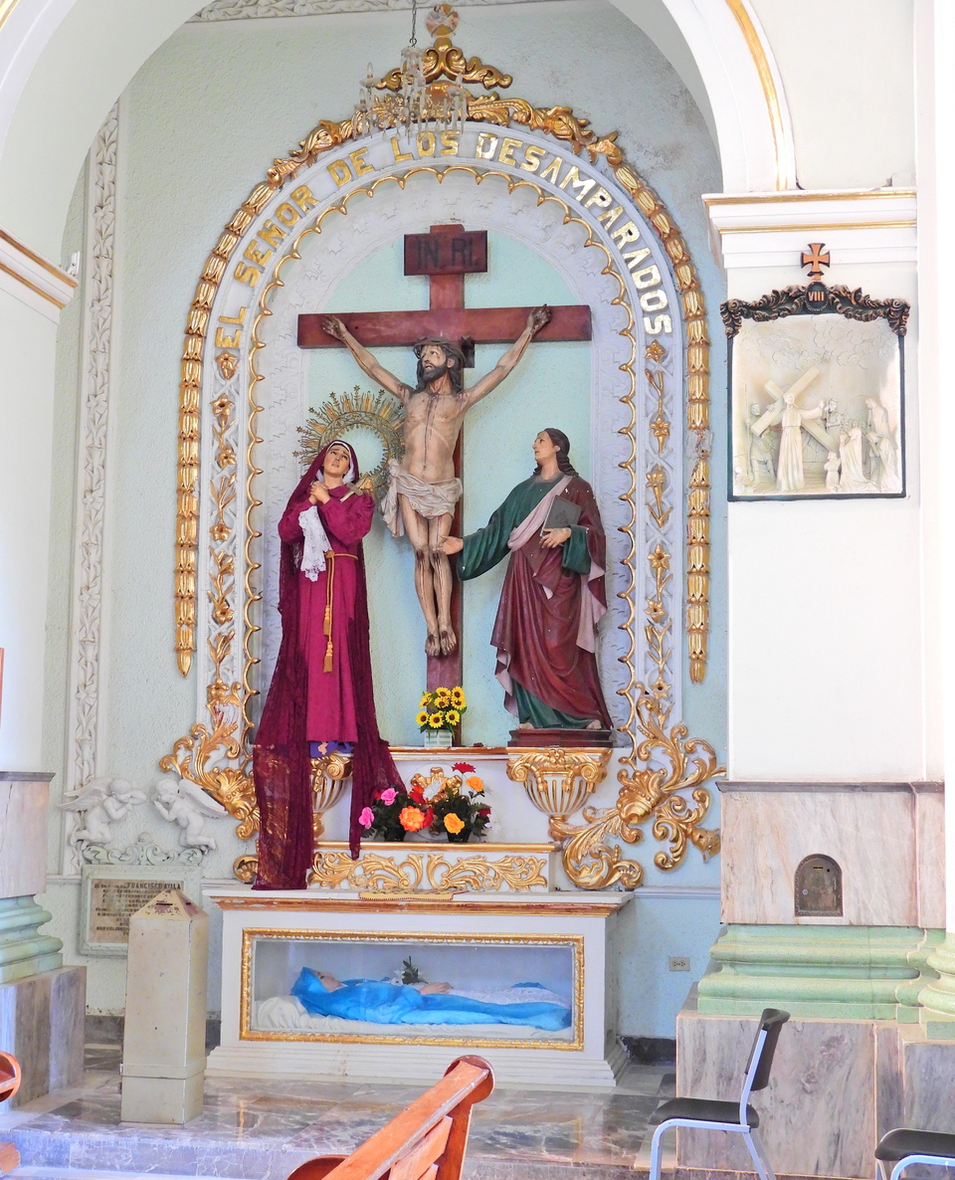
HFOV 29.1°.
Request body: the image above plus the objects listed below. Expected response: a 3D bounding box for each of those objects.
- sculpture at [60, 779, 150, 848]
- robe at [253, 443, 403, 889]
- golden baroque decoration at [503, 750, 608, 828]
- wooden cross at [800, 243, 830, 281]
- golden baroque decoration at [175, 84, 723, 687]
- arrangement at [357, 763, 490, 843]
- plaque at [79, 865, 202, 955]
[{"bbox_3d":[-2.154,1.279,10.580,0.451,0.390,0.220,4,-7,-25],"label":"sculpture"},{"bbox_3d":[-0.808,0.426,10.126,0.760,2.376,0.580,1,-7,-3],"label":"robe"},{"bbox_3d":[0.438,1.075,9.965,0.522,0.427,0.320,0,-7,9],"label":"golden baroque decoration"},{"bbox_3d":[1.425,-1.383,7.764,0.122,0.158,0.035,0,-7,9],"label":"wooden cross"},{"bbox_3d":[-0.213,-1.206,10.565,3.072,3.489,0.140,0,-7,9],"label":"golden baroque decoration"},{"bbox_3d":[-0.293,1.169,10.086,0.683,0.419,0.280,0,-7,9],"label":"arrangement"},{"bbox_3d":[-1.939,1.834,10.561,0.702,0.489,0.060,0,-7,9],"label":"plaque"}]

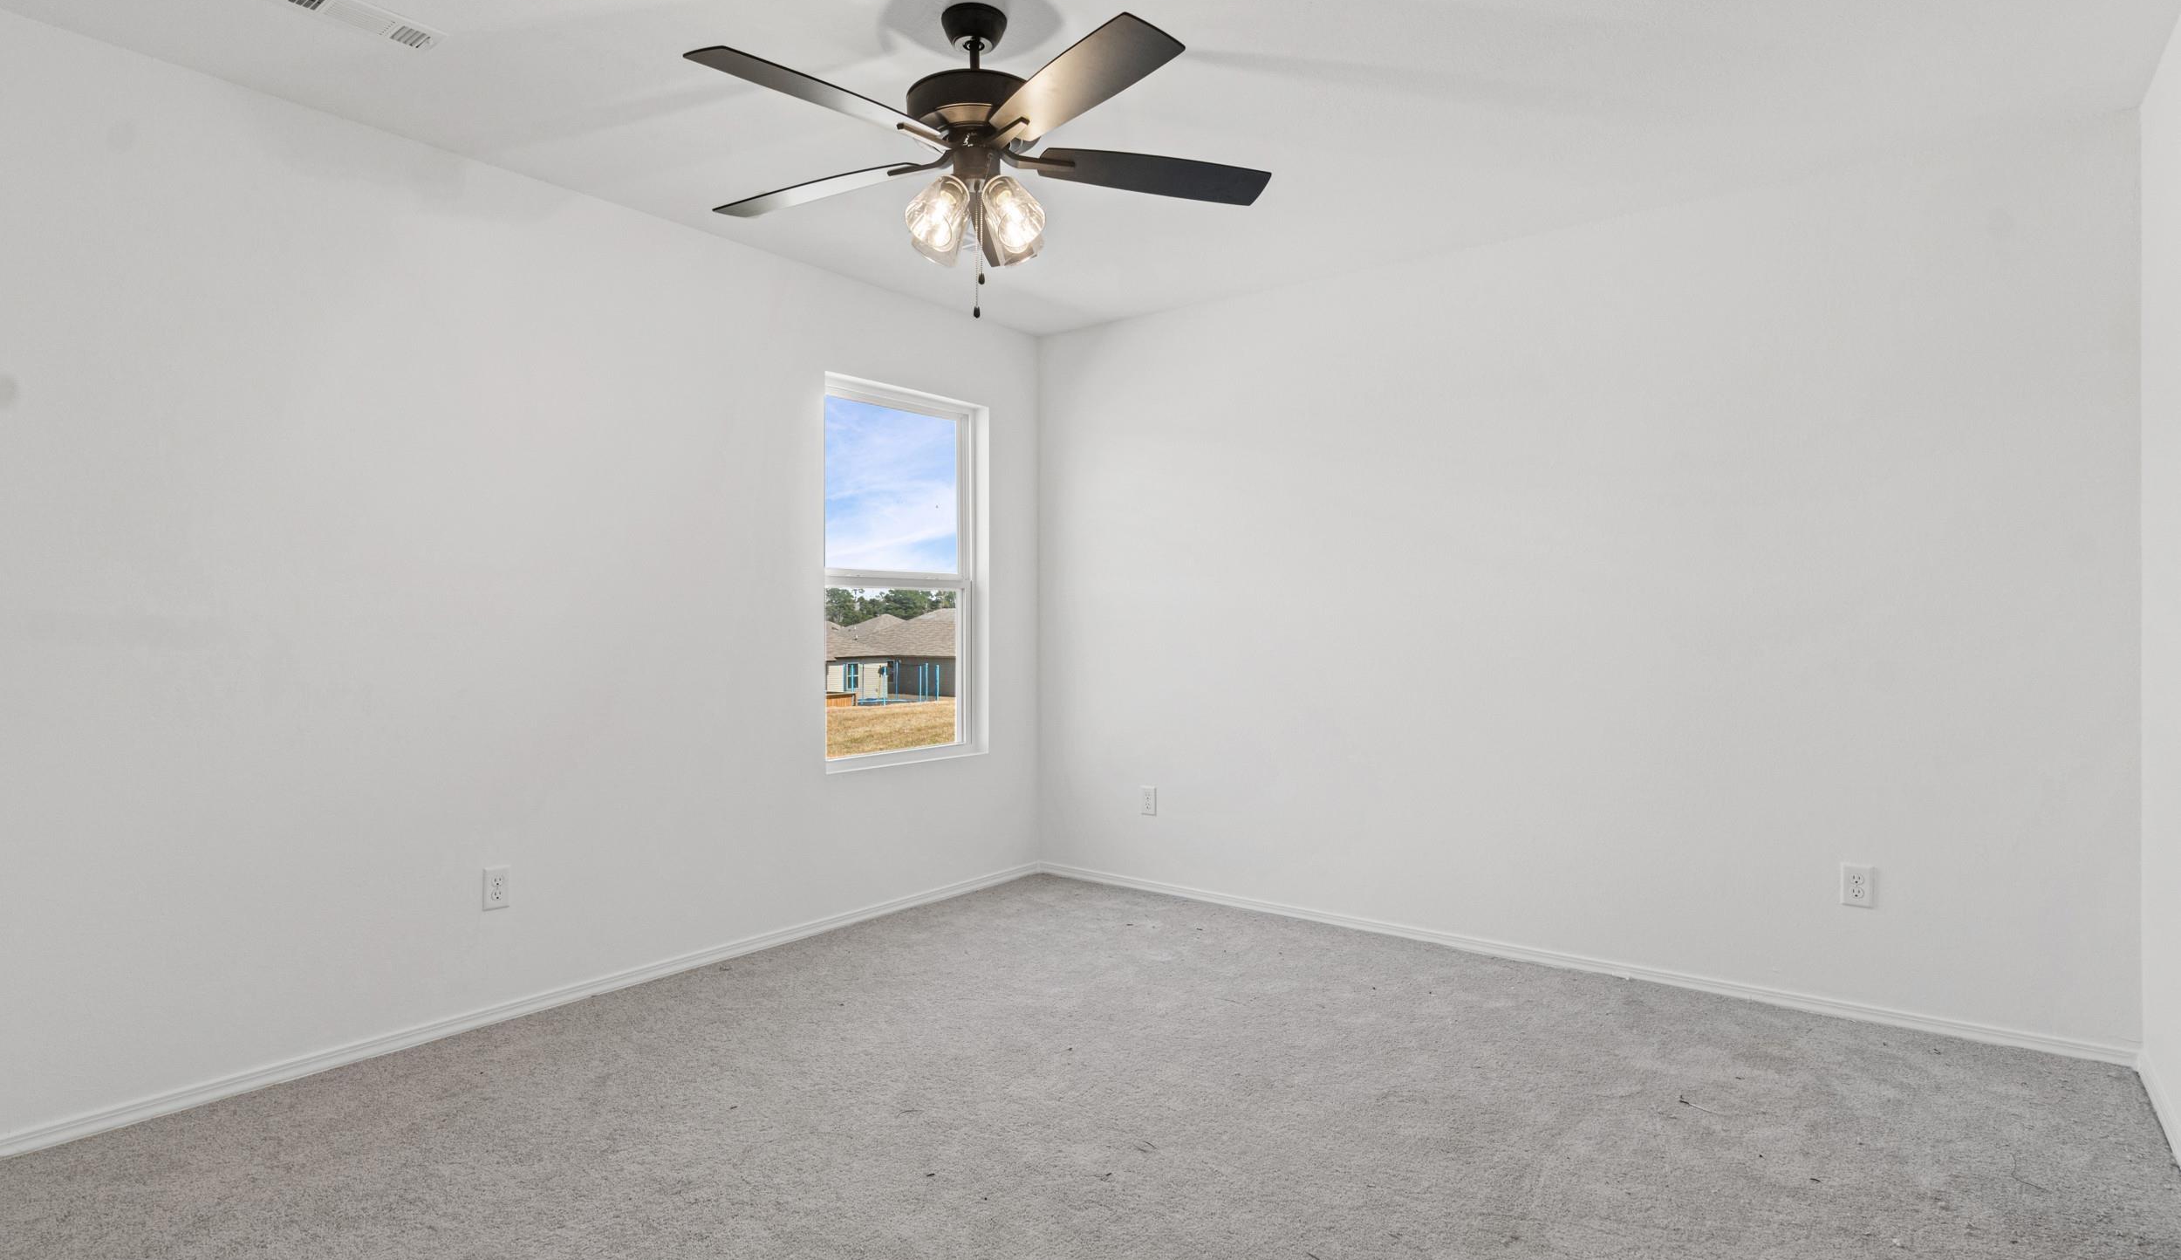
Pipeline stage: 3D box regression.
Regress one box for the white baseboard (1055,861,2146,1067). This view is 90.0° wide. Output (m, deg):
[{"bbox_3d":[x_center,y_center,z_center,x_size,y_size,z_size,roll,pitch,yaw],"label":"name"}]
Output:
[{"bbox_3d":[1.202,1.079,3.859,3.642,0.057,0.015,0,0,38],"label":"white baseboard"}]

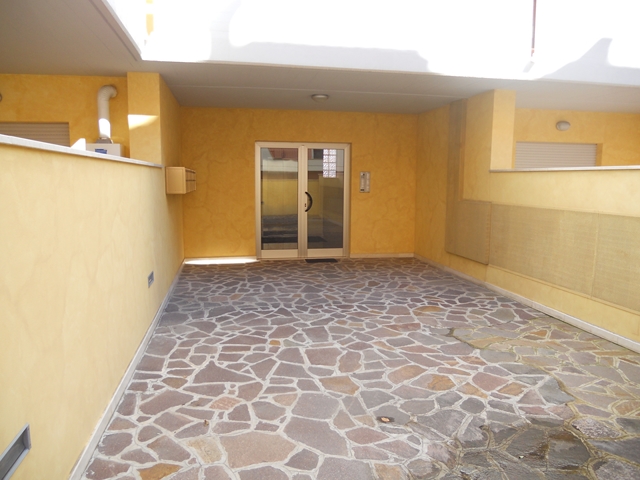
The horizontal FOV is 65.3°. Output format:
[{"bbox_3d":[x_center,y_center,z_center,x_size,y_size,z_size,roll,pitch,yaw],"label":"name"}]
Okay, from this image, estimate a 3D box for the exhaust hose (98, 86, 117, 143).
[{"bbox_3d":[-2.633,-1.558,6.190,0.200,0.690,0.250,-1,7,-11],"label":"exhaust hose"}]

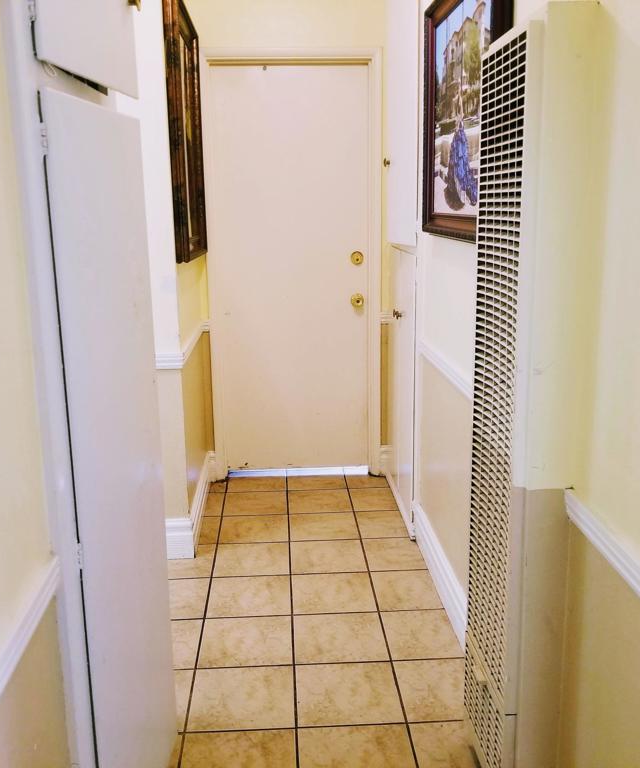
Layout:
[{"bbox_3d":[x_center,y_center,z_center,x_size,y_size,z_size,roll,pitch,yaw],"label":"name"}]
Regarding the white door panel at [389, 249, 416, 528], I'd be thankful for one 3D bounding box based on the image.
[{"bbox_3d":[0.370,-0.031,3.518,0.025,1.145,0.715,-1,13,-3],"label":"white door panel"}]

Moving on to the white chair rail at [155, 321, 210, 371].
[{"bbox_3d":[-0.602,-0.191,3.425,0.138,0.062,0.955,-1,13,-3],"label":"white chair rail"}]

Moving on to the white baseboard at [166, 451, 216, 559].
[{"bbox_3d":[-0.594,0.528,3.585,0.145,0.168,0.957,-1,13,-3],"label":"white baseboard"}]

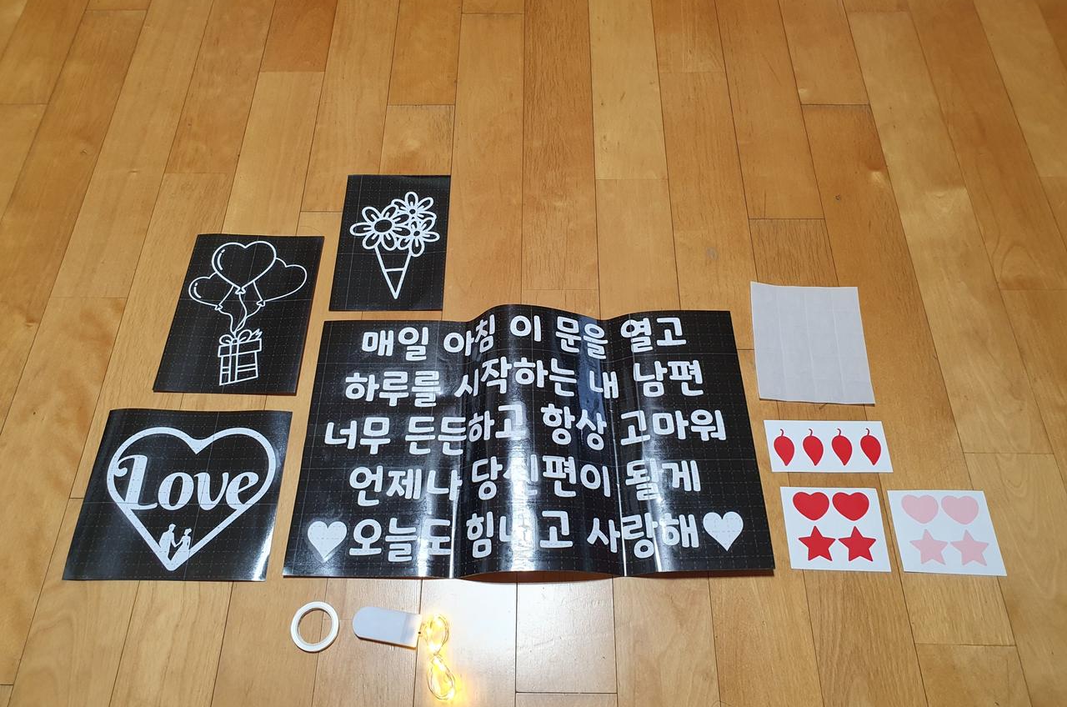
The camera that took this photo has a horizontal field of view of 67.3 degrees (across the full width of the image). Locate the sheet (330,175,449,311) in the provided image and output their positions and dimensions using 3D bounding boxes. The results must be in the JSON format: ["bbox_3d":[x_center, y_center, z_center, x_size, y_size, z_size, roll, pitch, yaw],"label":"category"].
[{"bbox_3d":[-0.138,-0.112,0.785,0.106,0.007,0.163,0,62,1],"label":"sheet"}]

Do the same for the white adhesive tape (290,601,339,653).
[{"bbox_3d":[-0.167,0.209,0.614,0.038,0.005,0.038,0,62,1],"label":"white adhesive tape"}]

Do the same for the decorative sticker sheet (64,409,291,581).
[{"bbox_3d":[-0.290,0.115,0.664,0.161,0.010,0.146,0,62,1],"label":"decorative sticker sheet"}]

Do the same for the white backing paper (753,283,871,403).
[{"bbox_3d":[0.250,-0.011,0.724,0.098,0.009,0.121,3,62,2],"label":"white backing paper"}]

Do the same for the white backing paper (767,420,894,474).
[{"bbox_3d":[0.249,0.078,0.678,0.100,0.004,0.046,0,62,1],"label":"white backing paper"}]

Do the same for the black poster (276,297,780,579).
[{"bbox_3d":[-0.006,0.067,0.675,0.377,0.028,0.233,0,62,1],"label":"black poster"}]

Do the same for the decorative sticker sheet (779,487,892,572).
[{"bbox_3d":[0.242,0.141,0.644,0.077,0.004,0.067,1,62,1],"label":"decorative sticker sheet"}]

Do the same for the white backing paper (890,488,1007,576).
[{"bbox_3d":[0.330,0.142,0.642,0.078,0.004,0.068,0,62,1],"label":"white backing paper"}]

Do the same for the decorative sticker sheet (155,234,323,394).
[{"bbox_3d":[-0.270,-0.040,0.749,0.126,0.008,0.172,1,62,2],"label":"decorative sticker sheet"}]

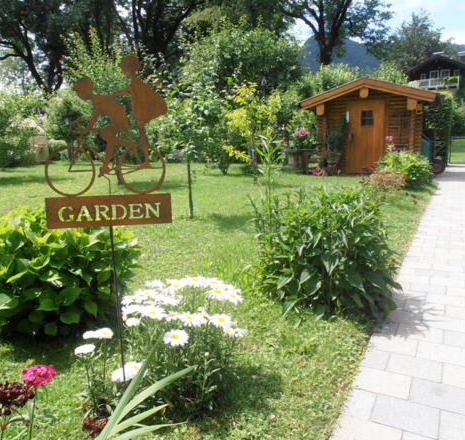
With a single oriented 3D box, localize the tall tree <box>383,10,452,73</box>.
[{"bbox_3d":[20.543,-14.739,43.550,8.500,13.800,8.500,3,11,24],"label":"tall tree"}]

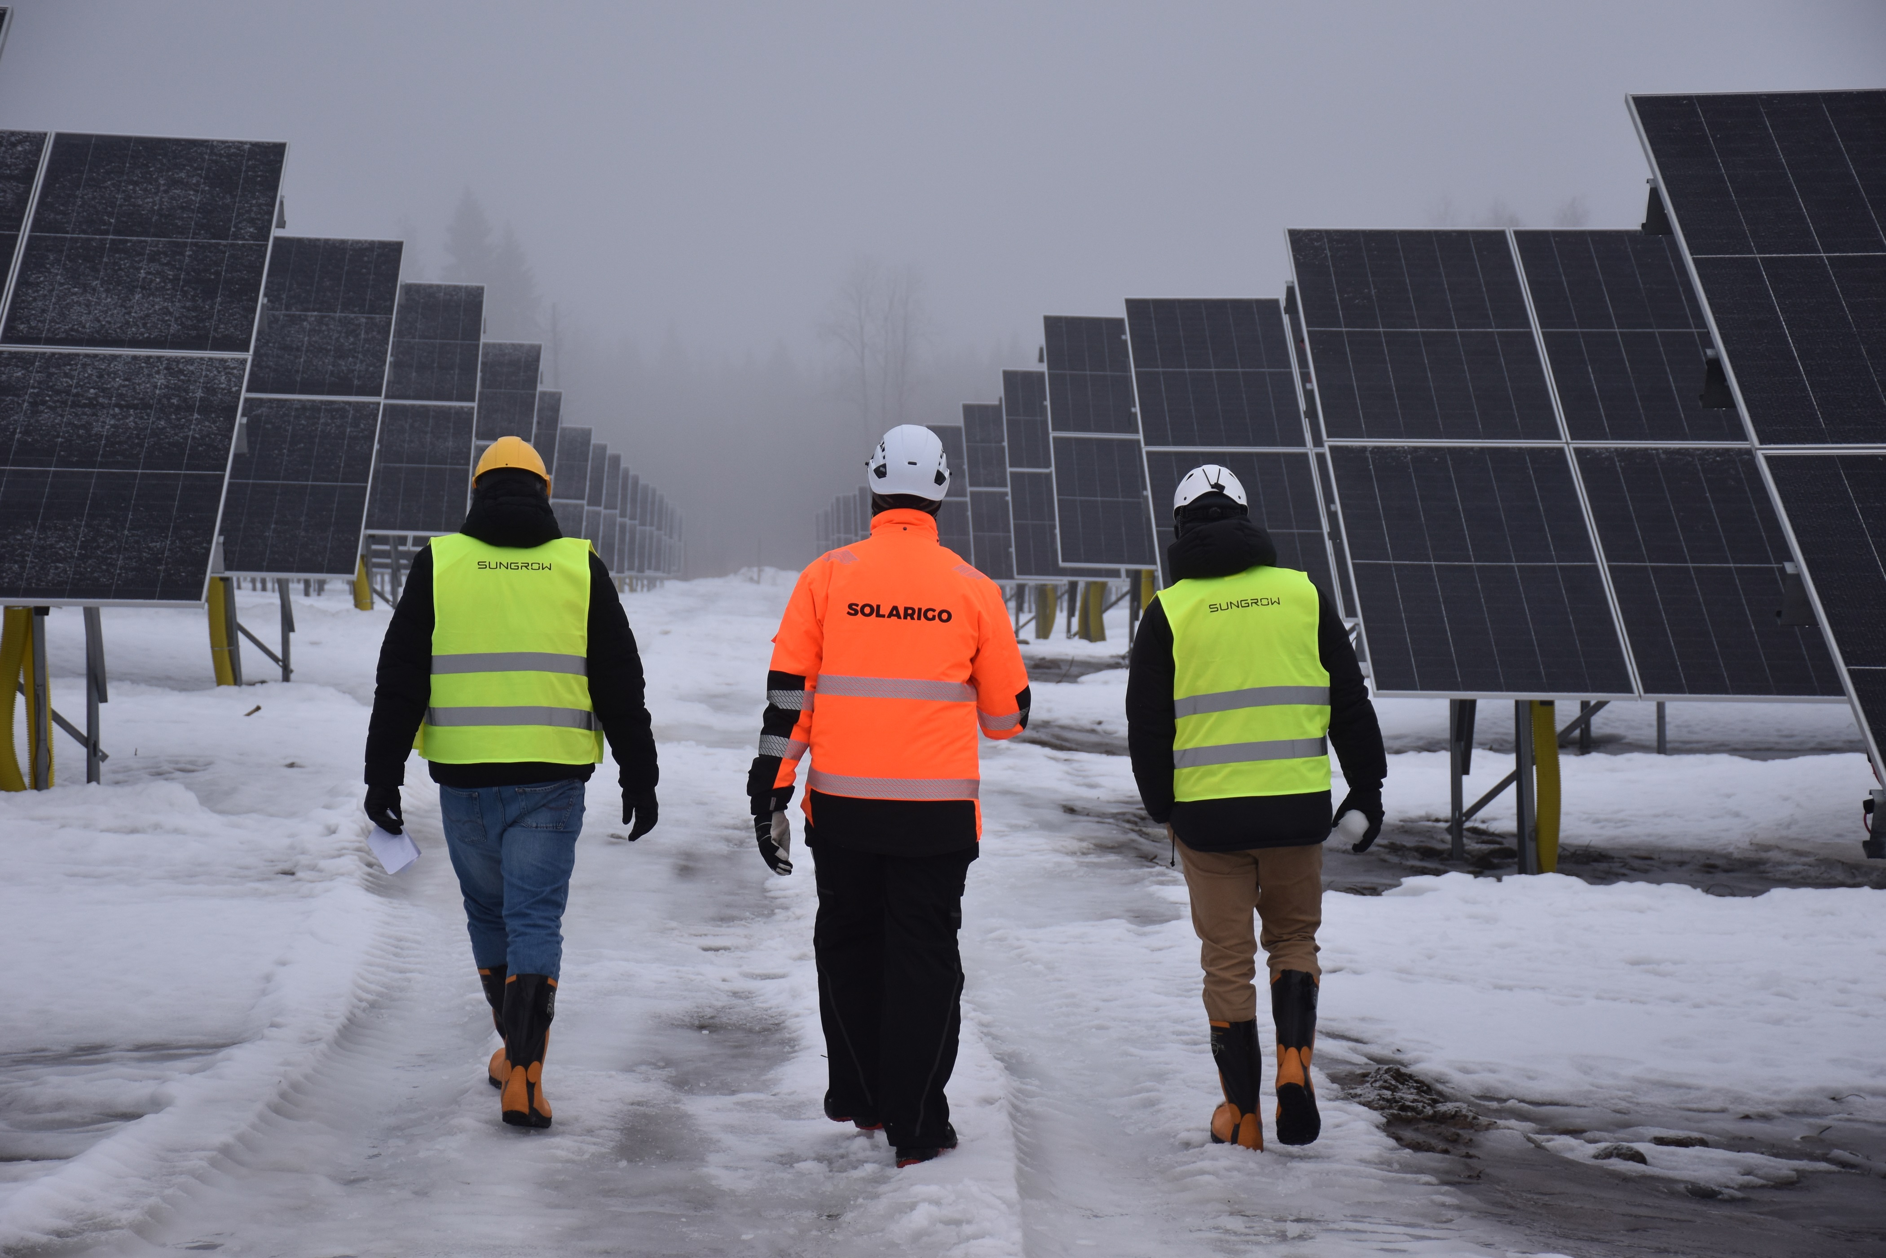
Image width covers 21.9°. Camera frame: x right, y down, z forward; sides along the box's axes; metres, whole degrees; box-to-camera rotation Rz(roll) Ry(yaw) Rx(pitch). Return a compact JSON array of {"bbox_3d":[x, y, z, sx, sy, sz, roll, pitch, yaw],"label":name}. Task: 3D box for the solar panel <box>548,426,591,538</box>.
[{"bbox_3d":[-5.841,-1.910,72.189,1.150,0.060,4.580,1,31,-2],"label":"solar panel"}]

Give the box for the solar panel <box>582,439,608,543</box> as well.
[{"bbox_3d":[-6.316,-2.058,82.541,1.150,0.060,4.580,1,31,-2],"label":"solar panel"}]

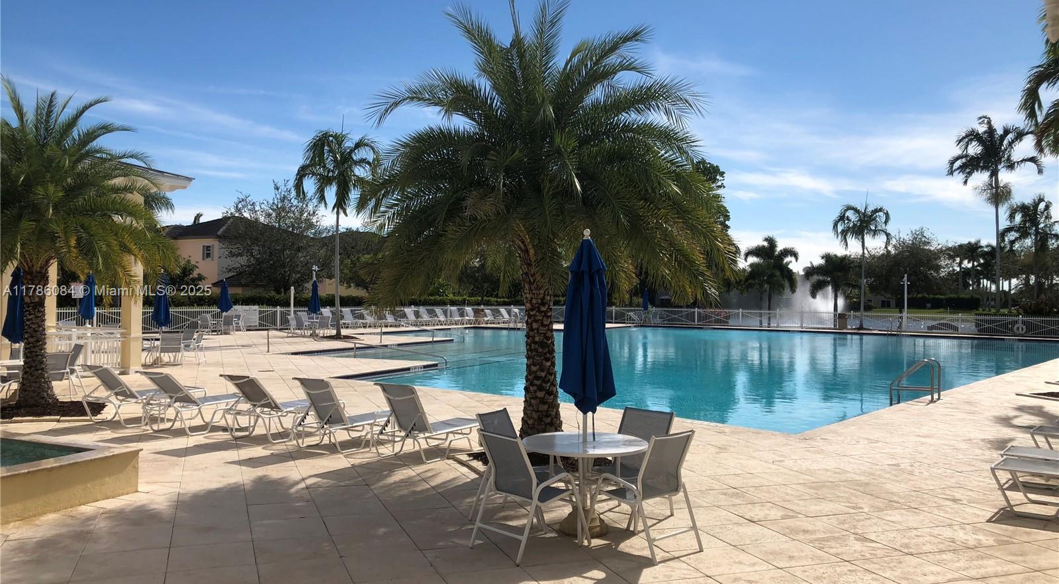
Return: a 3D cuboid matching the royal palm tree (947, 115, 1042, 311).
[{"bbox_3d":[33.217,-4.822,61.058,6.800,15.800,6.800,1,-1,0],"label":"royal palm tree"}]

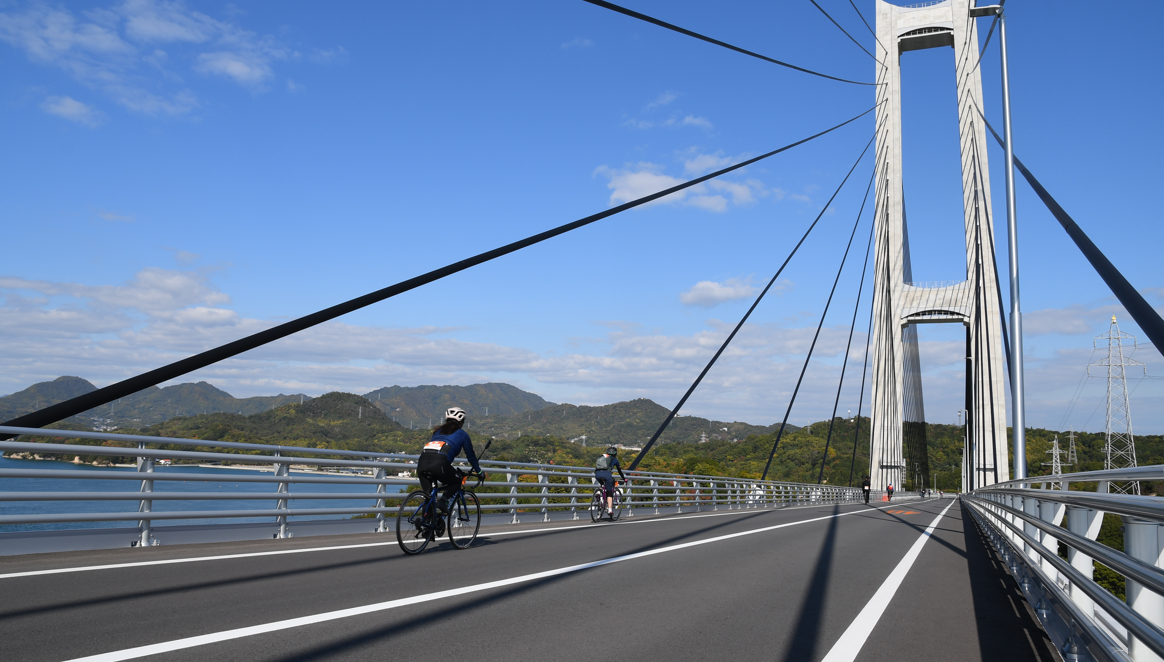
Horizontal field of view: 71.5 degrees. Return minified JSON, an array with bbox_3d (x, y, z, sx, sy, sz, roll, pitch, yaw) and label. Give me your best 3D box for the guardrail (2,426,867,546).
[{"bbox_3d":[10.250,8.018,40.008,0.320,1.140,73.797,-2,-11,25],"label":"guardrail"}]

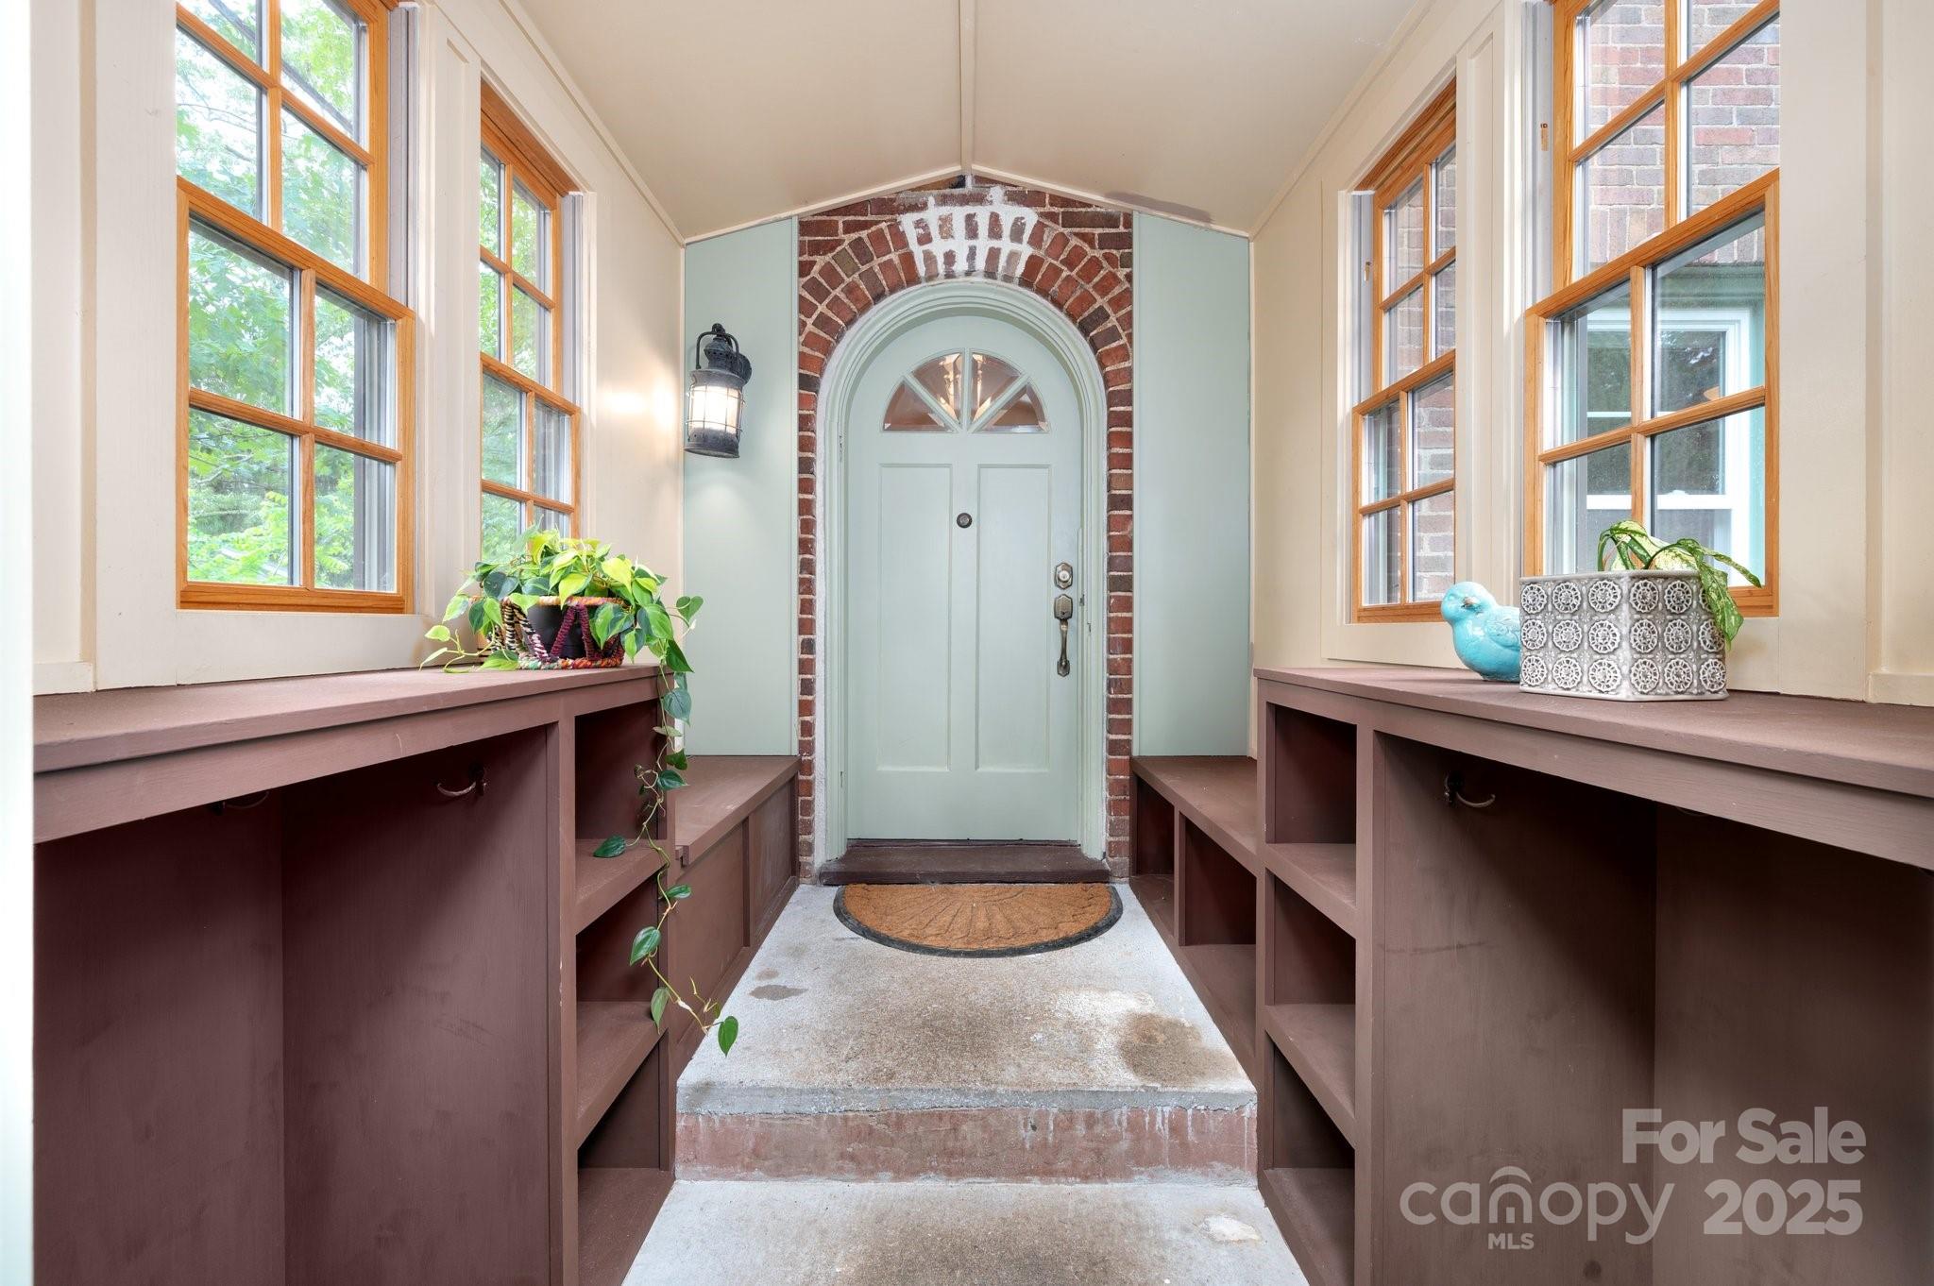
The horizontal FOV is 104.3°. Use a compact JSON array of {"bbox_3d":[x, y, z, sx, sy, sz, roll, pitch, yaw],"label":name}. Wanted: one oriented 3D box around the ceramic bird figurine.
[{"bbox_3d":[0.865,-0.018,1.235,0.195,0.160,0.120,-1,1,-22],"label":"ceramic bird figurine"}]

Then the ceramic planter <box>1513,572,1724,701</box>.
[{"bbox_3d":[0.852,-0.009,0.983,0.146,0.155,0.146,0,1,-9],"label":"ceramic planter"}]

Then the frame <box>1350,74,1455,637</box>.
[{"bbox_3d":[1.000,-0.590,1.710,0.090,1.100,0.450,0,1,0],"label":"frame"}]

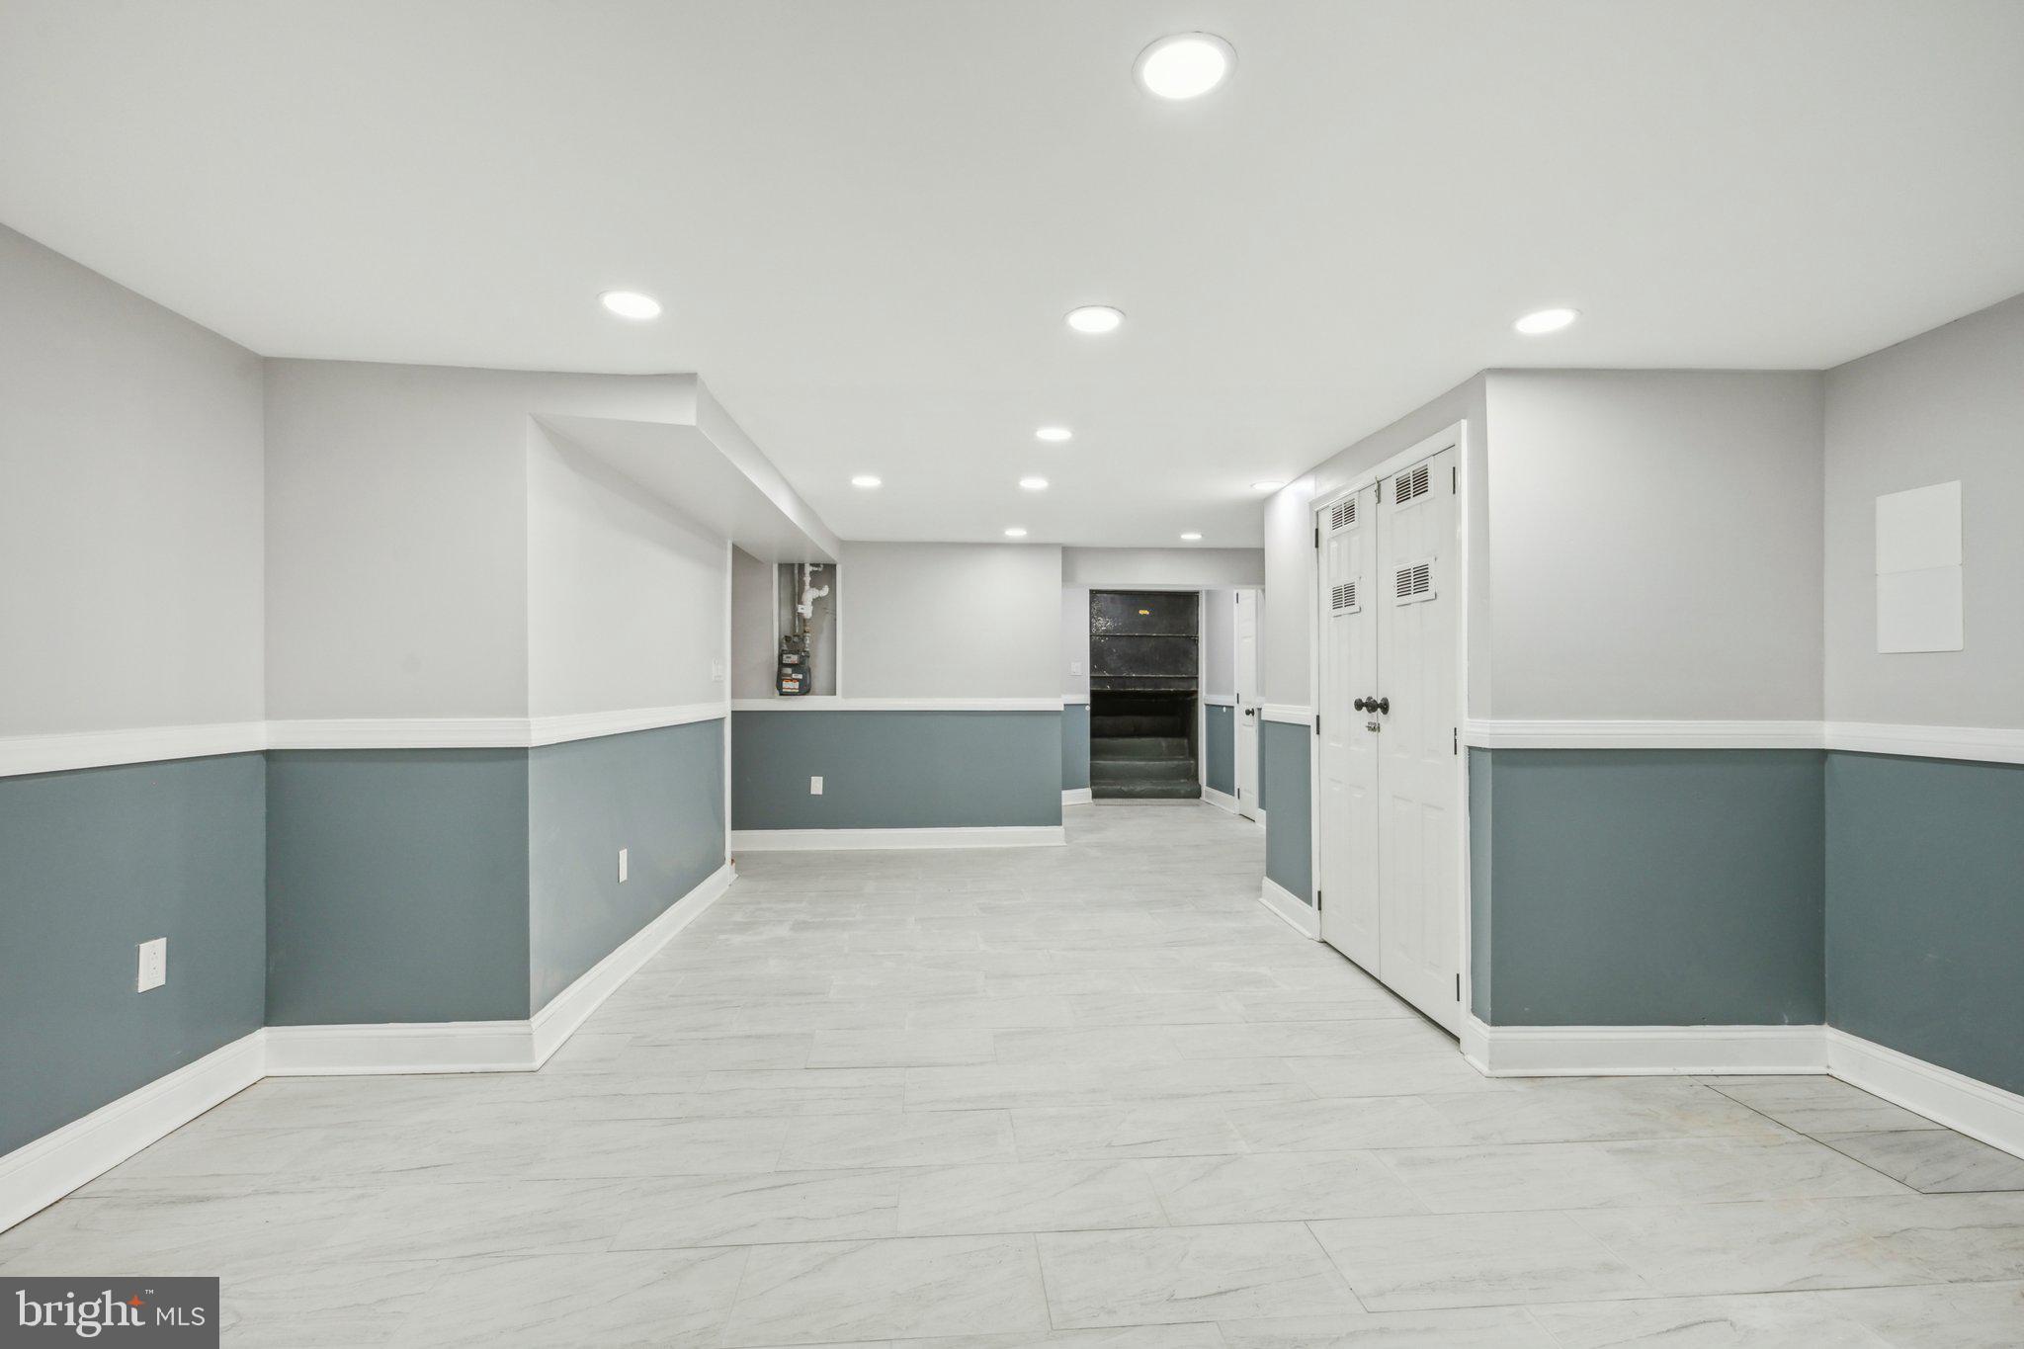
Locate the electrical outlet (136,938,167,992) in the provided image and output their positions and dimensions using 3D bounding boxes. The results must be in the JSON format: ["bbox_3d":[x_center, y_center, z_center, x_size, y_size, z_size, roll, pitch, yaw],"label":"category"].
[{"bbox_3d":[-2.255,0.764,2.360,0.010,0.123,0.080,0,-1,-6],"label":"electrical outlet"}]

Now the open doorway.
[{"bbox_3d":[1.325,0.205,9.030,1.090,2.090,0.140,0,-1,-3],"label":"open doorway"}]

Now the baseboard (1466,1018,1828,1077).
[{"bbox_3d":[2.015,1.178,2.875,1.090,0.152,0.150,0,-1,-2],"label":"baseboard"}]

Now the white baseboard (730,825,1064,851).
[{"bbox_3d":[-0.800,1.180,6.490,2.390,0.150,0.020,0,-1,-4],"label":"white baseboard"}]

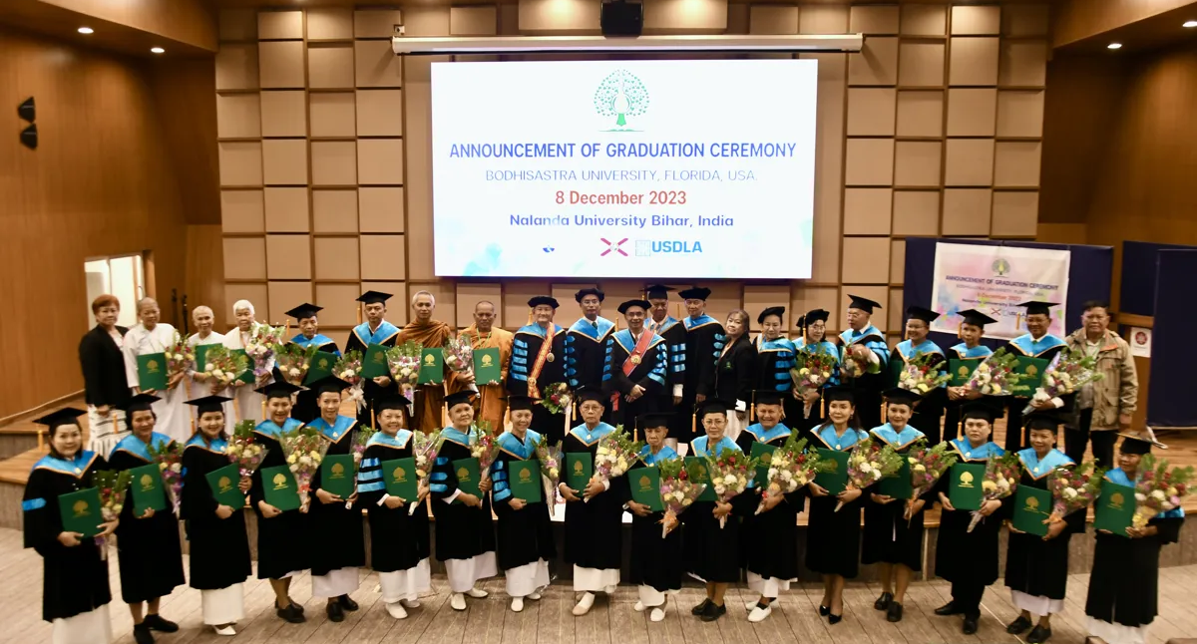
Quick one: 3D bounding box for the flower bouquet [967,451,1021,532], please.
[{"bbox_3d":[2.690,1.169,6.162,0.280,0.547,0.220,20,8,23],"label":"flower bouquet"}]

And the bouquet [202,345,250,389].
[{"bbox_3d":[-3.271,0.413,7.840,0.320,0.480,0.240,19,-7,-15],"label":"bouquet"}]

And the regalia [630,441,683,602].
[{"bbox_3d":[0.413,1.418,6.517,0.450,1.066,0.360,2,7,12],"label":"regalia"}]

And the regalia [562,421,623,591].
[{"bbox_3d":[-0.047,1.343,6.622,0.490,1.217,0.400,0,7,2],"label":"regalia"}]

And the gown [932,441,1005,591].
[{"bbox_3d":[2.671,1.360,6.452,0.520,1.069,0.400,3,7,26],"label":"gown"}]

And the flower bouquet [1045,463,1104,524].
[{"bbox_3d":[3.121,1.119,5.870,0.320,0.440,0.250,21,19,20],"label":"flower bouquet"}]

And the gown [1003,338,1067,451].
[{"bbox_3d":[3.623,0.668,7.395,0.495,1.116,0.380,4,8,30],"label":"gown"}]

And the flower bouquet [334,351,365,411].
[{"bbox_3d":[-2.112,0.496,7.633,0.270,0.480,0.220,-12,9,-4],"label":"flower bouquet"}]

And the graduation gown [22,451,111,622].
[{"bbox_3d":[-3.453,1.360,5.830,0.475,1.031,0.420,-6,9,-40],"label":"graduation gown"}]

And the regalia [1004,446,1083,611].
[{"bbox_3d":[2.991,1.357,6.029,0.520,1.011,0.400,3,7,25],"label":"regalia"}]

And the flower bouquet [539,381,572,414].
[{"bbox_3d":[-0.367,0.650,7.600,0.280,0.296,0.260,0,7,-3],"label":"flower bouquet"}]

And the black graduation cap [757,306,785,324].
[{"bbox_3d":[1.505,-0.057,7.850,0.250,0.140,0.250,-11,7,6],"label":"black graduation cap"}]

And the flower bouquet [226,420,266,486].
[{"bbox_3d":[-2.337,0.893,5.950,0.280,0.470,0.240,-3,7,-22],"label":"flower bouquet"}]

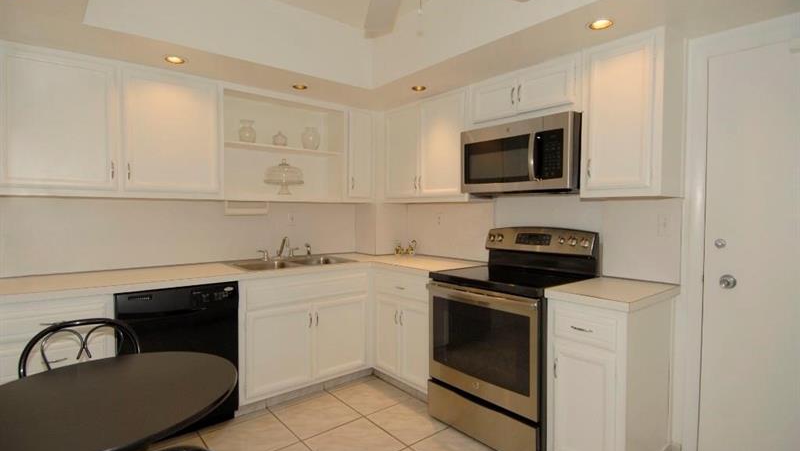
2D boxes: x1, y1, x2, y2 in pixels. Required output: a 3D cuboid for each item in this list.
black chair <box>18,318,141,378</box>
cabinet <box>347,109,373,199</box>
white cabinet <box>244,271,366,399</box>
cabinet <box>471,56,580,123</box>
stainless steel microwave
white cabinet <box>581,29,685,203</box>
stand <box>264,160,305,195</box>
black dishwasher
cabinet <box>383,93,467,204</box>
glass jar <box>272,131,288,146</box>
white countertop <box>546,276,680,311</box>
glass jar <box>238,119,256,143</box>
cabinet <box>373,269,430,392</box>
[{"bbox_3d":[-1.173,0.812,1.484,0.400,0.840,0.450,-1,2,-34],"label":"black chair"},{"bbox_3d":[-0.436,-0.584,3.480,0.265,0.750,0.315,-1,2,-40],"label":"cabinet"},{"bbox_3d":[-0.787,0.700,2.997,0.990,0.789,0.619,-1,2,-40],"label":"white cabinet"},{"bbox_3d":[0.831,-0.773,2.512,0.342,0.285,0.760,-1,2,-40],"label":"cabinet"},{"bbox_3d":[0.803,-0.409,2.525,0.380,0.410,0.754,-1,2,-40],"label":"stainless steel microwave"},{"bbox_3d":[1.182,-0.519,2.046,0.314,0.776,0.373,-1,2,-40],"label":"white cabinet"},{"bbox_3d":[-0.885,-0.361,3.063,0.290,0.285,0.290,-1,2,-40],"label":"stand"},{"bbox_3d":[-1.405,0.767,2.467,0.609,0.860,0.610,-1,2,-40],"label":"black dishwasher"},{"bbox_3d":[0.269,-0.564,3.146,0.314,0.772,0.935,-1,2,-40],"label":"cabinet"},{"bbox_3d":[-0.918,-0.658,3.074,0.120,0.143,0.120,0,2,0],"label":"glass jar"},{"bbox_3d":[1.079,0.331,2.006,0.650,0.040,0.383,-1,2,-40],"label":"white countertop"},{"bbox_3d":[-1.108,-0.673,2.909,0.125,0.195,0.125,0,2,0],"label":"glass jar"},{"bbox_3d":[0.223,0.702,3.020,0.588,0.789,0.655,-1,2,-40],"label":"cabinet"}]

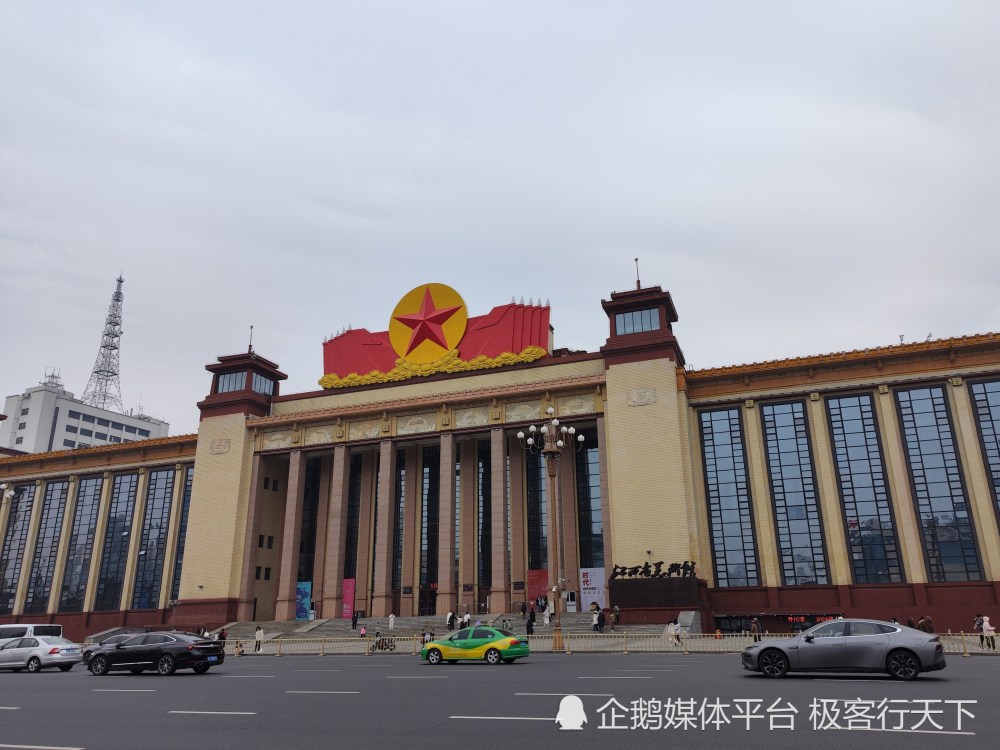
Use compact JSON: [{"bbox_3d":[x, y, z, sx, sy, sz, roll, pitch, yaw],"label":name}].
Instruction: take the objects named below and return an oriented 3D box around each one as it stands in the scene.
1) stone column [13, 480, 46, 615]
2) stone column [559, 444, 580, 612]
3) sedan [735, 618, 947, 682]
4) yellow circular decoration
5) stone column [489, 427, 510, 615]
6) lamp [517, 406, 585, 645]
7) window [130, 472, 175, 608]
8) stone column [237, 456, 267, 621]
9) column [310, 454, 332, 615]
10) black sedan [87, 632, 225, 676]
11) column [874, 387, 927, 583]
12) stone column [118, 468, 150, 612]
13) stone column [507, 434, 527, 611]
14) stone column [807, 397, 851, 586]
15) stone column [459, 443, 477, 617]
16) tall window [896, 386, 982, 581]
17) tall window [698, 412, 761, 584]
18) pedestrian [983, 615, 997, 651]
[{"bbox_3d":[-66.217,24.210,97.795,1.150,18.235,0.800,-8,-20,19],"label":"stone column"},{"bbox_3d":[7.808,16.757,78.272,1.400,18.922,1.200,-7,-20,18],"label":"stone column"},{"bbox_3d":[8.955,7.303,18.582,4.880,1.450,1.900,-8,-20,19],"label":"sedan"},{"bbox_3d":[-8.502,-6.064,82.440,10.000,10.000,1.000,-7,-20,18],"label":"yellow circular decoration"},{"bbox_3d":[0.055,14.620,70.897,1.450,18.379,1.450,-7,-20,18],"label":"stone column"},{"bbox_3d":[3.279,9.076,42.385,4.200,14.504,4.200,-6,-20,16],"label":"lamp"},{"bbox_3d":[-44.811,21.003,90.040,4.291,17.862,0.300,-7,-20,18],"label":"window"},{"bbox_3d":[-28.302,18.548,79.672,1.250,18.414,1.300,-7,-20,18],"label":"stone column"},{"bbox_3d":[-22.751,20.017,88.443,1.400,20.156,1.200,-7,-20,18],"label":"column"},{"bbox_3d":[-12.800,10.305,25.700,4.930,1.460,1.860,-6,-20,16],"label":"black sedan"},{"bbox_3d":[35.990,9.634,62.548,1.900,17.532,1.000,-7,-20,18],"label":"column"},{"bbox_3d":[-47.533,21.336,90.427,1.200,18.133,0.900,-7,-20,18],"label":"stone column"},{"bbox_3d":[1.992,15.971,76.297,1.400,18.835,1.200,-7,-20,18],"label":"stone column"},{"bbox_3d":[30.813,10.598,65.049,1.429,17.541,0.900,-8,-20,19],"label":"stone column"},{"bbox_3d":[-3.835,17.583,82.290,1.400,20.502,1.200,-7,-20,18],"label":"stone column"},{"bbox_3d":[39.372,9.431,62.462,4.169,17.556,0.300,-8,-20,19],"label":"tall window"},{"bbox_3d":[22.443,11.739,68.247,4.132,17.340,0.300,-8,-20,19],"label":"tall window"},{"bbox_3d":[25.227,13.368,35.871,0.520,1.649,0.470,-6,-20,16],"label":"pedestrian"}]

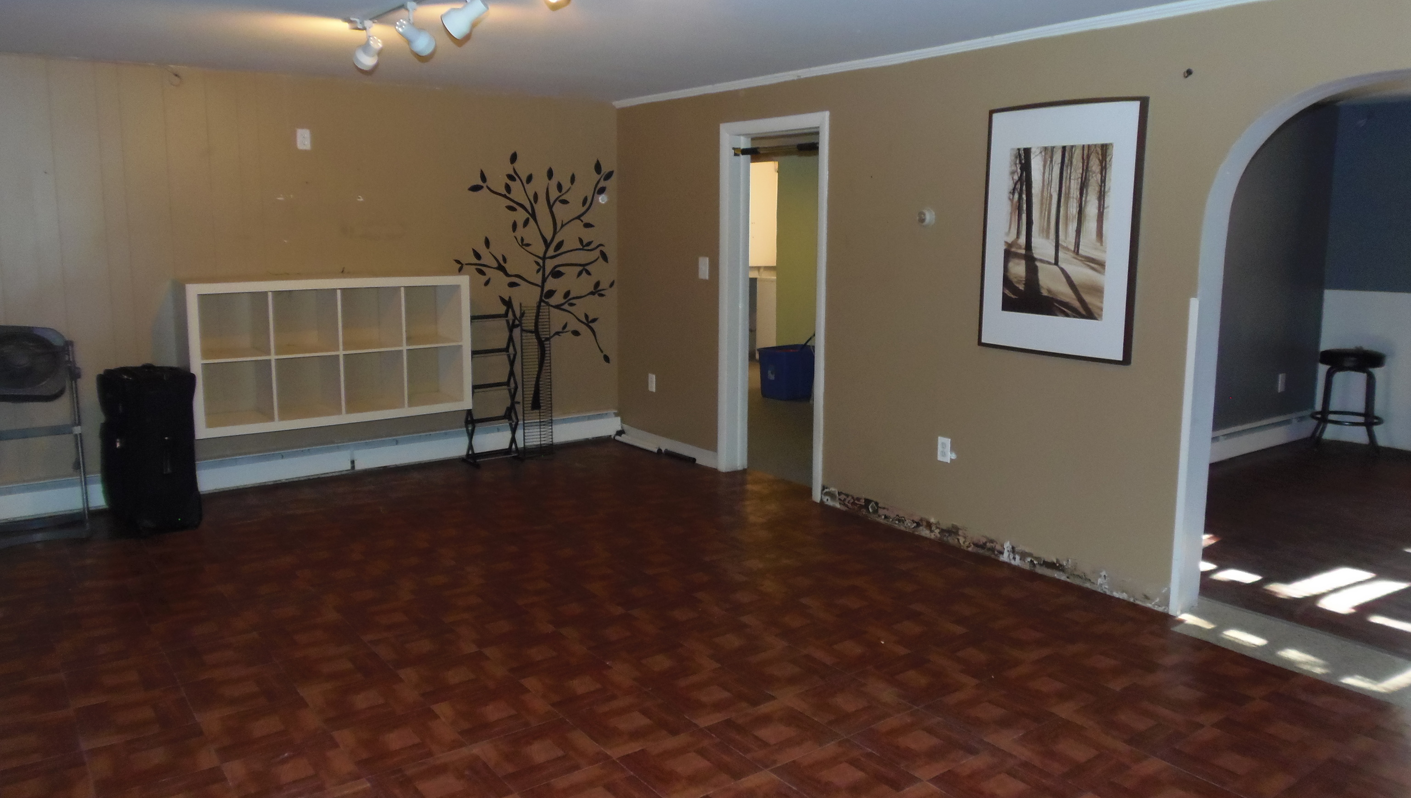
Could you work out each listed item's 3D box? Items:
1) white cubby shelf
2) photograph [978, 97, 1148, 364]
[{"bbox_3d":[-2.145,-0.287,5.622,1.500,0.795,0.395,-7,12,-36],"label":"white cubby shelf"},{"bbox_3d":[1.447,-0.686,4.029,0.028,1.020,0.720,-7,12,-36],"label":"photograph"}]

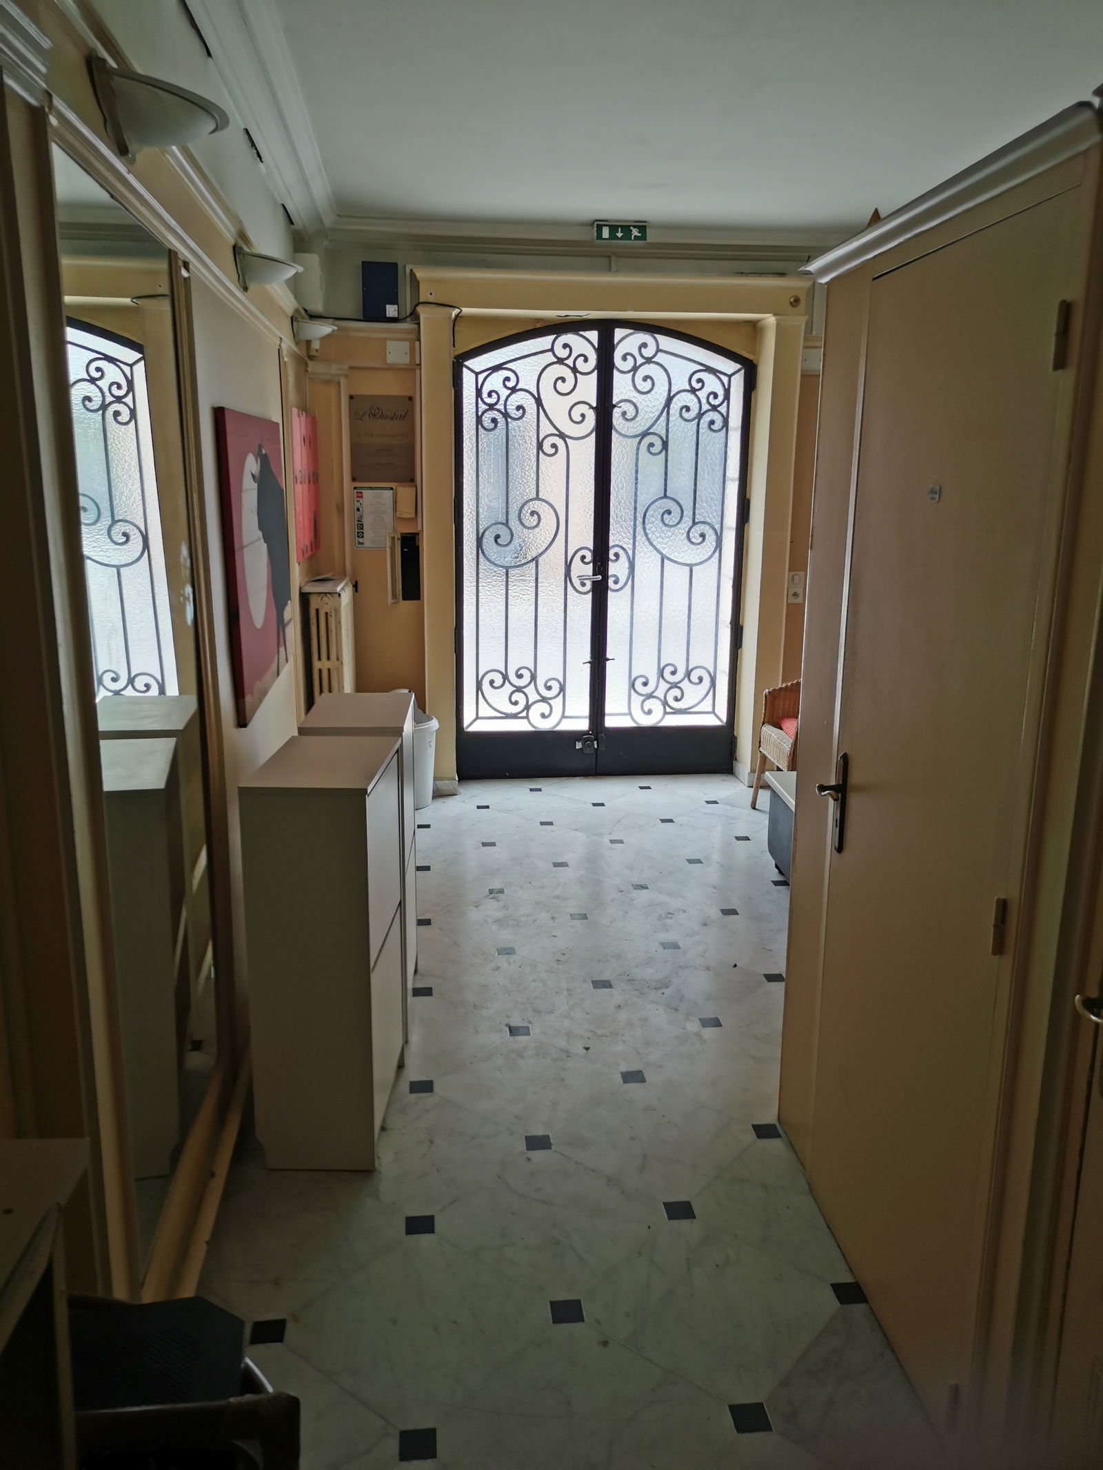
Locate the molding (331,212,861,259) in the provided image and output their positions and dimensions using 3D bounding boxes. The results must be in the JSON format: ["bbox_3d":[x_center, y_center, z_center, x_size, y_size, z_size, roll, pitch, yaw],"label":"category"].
[{"bbox_3d":[0.204,-2.337,5.428,2.700,0.130,0.150,-1,13,-6],"label":"molding"}]

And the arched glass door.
[{"bbox_3d":[0.272,-1.014,5.924,1.500,2.120,0.050,-1,13,-6],"label":"arched glass door"}]

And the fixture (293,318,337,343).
[{"bbox_3d":[-1.000,-1.711,4.897,0.168,0.105,0.430,-1,13,-7],"label":"fixture"}]

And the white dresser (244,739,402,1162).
[{"bbox_3d":[-0.539,0.513,2.834,0.280,0.930,0.490,1,13,1],"label":"white dresser"}]

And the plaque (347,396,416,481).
[{"bbox_3d":[-0.820,-1.436,5.586,0.300,0.400,0.020,-1,13,-6],"label":"plaque"}]

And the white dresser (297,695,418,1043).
[{"bbox_3d":[-0.564,0.374,3.444,0.280,0.930,0.490,0,13,-3],"label":"white dresser"}]

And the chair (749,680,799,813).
[{"bbox_3d":[1.309,0.042,5.314,0.570,0.780,0.570,-2,13,-9],"label":"chair"}]

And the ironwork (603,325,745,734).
[{"bbox_3d":[0.632,-1.034,5.958,0.750,2.060,0.040,-1,13,-6],"label":"ironwork"}]

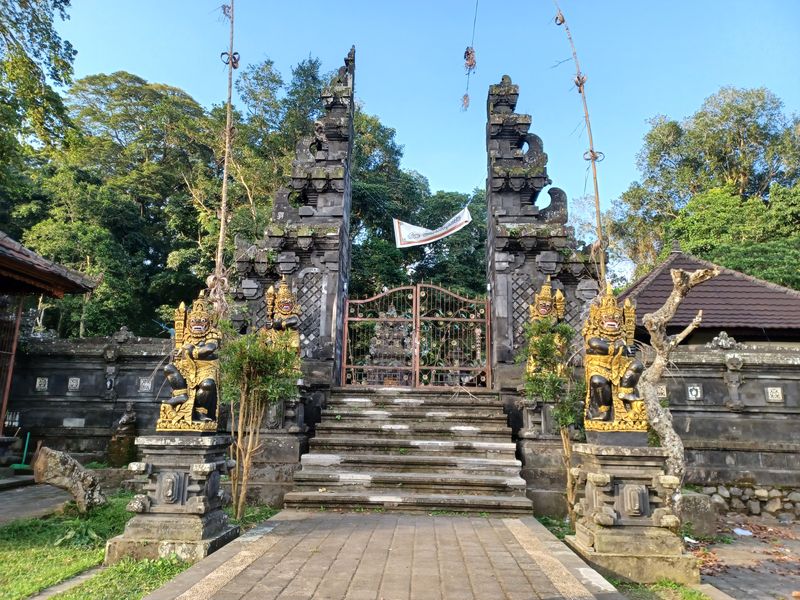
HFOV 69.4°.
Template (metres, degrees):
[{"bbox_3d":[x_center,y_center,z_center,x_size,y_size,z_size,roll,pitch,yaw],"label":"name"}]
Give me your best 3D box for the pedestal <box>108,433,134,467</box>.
[{"bbox_3d":[-4.492,2.452,9.403,0.405,0.531,0.396,1,-12,2],"label":"pedestal"}]

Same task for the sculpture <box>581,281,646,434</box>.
[{"bbox_3d":[2.283,0.633,6.217,0.477,1.530,0.477,1,-12,2],"label":"sculpture"}]

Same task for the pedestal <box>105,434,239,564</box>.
[{"bbox_3d":[-2.349,2.041,6.128,0.981,1.188,0.972,1,-12,2],"label":"pedestal"}]

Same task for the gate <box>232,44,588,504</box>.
[{"bbox_3d":[0.324,-1.123,11.571,7.740,9.540,3.870,1,-12,2],"label":"gate"}]

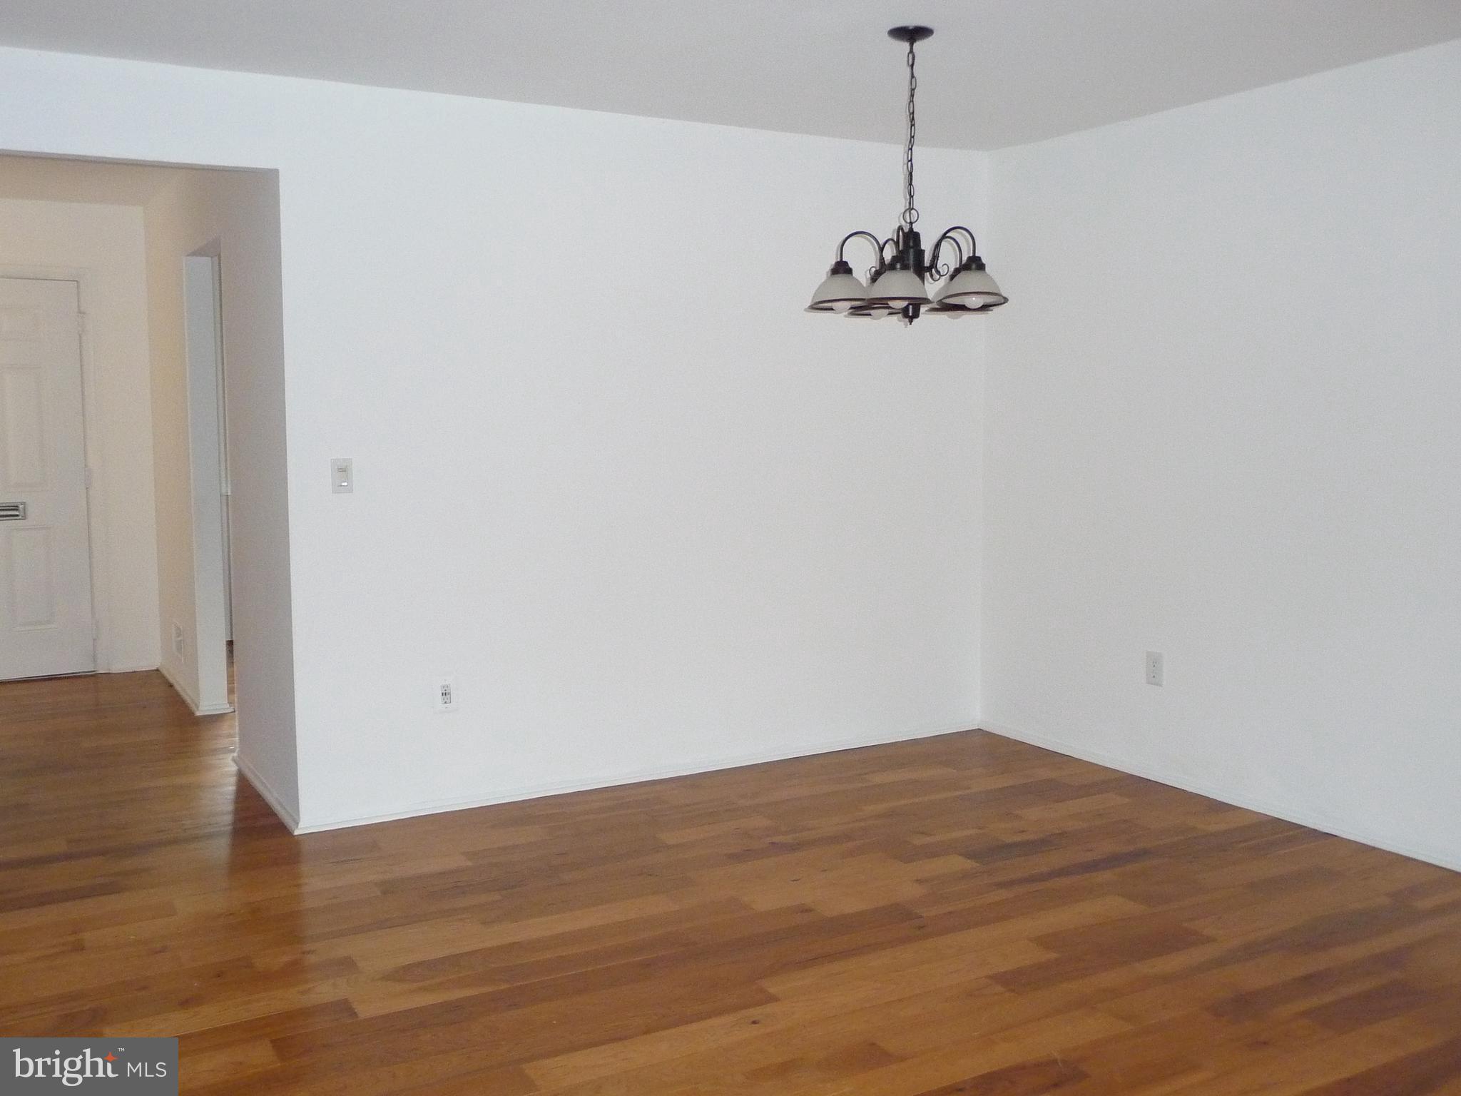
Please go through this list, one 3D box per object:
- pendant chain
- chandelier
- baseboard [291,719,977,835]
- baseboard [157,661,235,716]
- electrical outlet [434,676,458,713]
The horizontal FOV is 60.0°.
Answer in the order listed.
[{"bbox_3d":[0.509,-1.170,3.592,0.040,0.525,0.035,0,6,3],"label":"pendant chain"},{"bbox_3d":[0.510,-1.046,3.606,0.570,0.810,0.560,0,6,3],"label":"chandelier"},{"bbox_3d":[-0.175,0.846,4.854,2.850,0.050,0.020,-4,7,-27],"label":"baseboard"},{"bbox_3d":[-2.732,0.690,6.449,0.180,0.050,1.249,-4,7,-31],"label":"baseboard"},{"bbox_3d":[-0.985,0.510,4.401,0.077,0.122,0.010,-4,7,-27],"label":"electrical outlet"}]

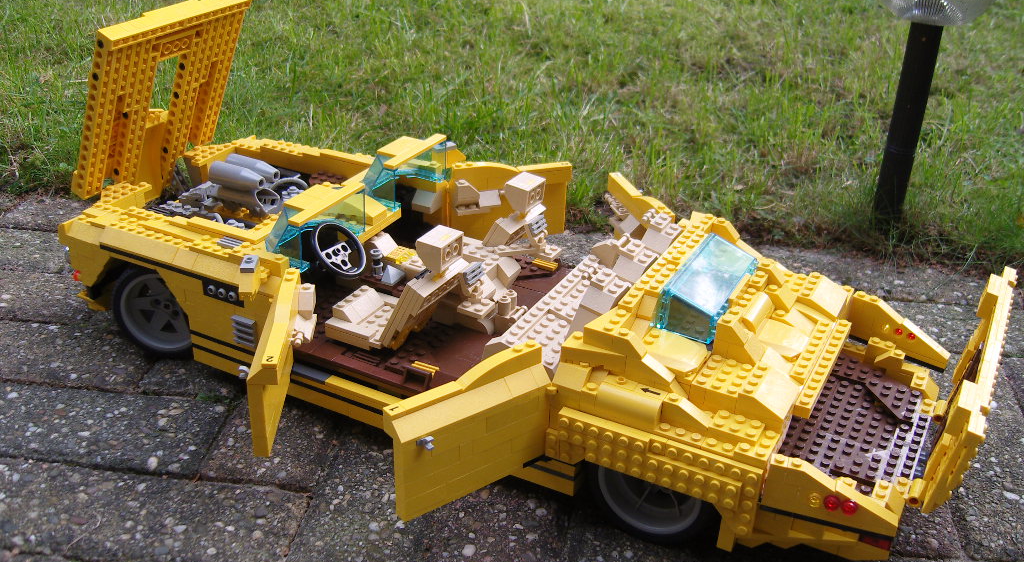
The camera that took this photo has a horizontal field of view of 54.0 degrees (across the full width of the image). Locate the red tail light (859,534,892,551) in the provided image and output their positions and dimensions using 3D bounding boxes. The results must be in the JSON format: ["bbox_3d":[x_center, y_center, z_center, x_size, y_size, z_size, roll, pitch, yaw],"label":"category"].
[{"bbox_3d":[0.173,0.121,0.475,0.015,0.006,0.009,10,30,17],"label":"red tail light"}]

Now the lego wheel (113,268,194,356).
[{"bbox_3d":[-0.227,0.015,0.676,0.069,0.069,0.036,7,24,12],"label":"lego wheel"}]

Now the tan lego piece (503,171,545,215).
[{"bbox_3d":[0.009,-0.058,0.662,0.018,0.016,0.024,19,34,23],"label":"tan lego piece"}]

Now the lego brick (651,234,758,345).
[{"bbox_3d":[0.109,0.002,0.560,0.035,0.026,0.075,15,32,25],"label":"lego brick"}]

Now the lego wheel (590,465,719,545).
[{"bbox_3d":[0.078,0.100,0.529,0.069,0.069,0.036,15,32,25],"label":"lego wheel"}]

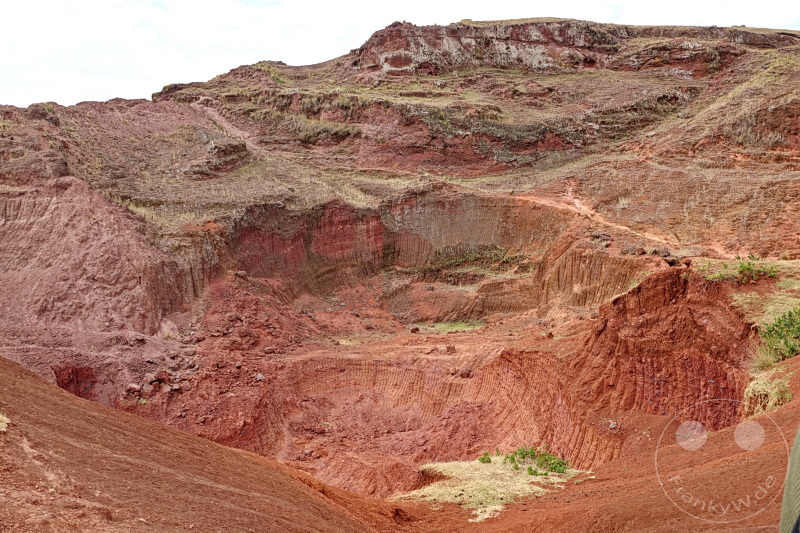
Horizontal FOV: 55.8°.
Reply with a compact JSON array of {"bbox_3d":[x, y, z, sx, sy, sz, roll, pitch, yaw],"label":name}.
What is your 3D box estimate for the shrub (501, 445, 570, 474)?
[{"bbox_3d":[4.036,5.749,22.500,2.000,0.600,1.300,0,6,0],"label":"shrub"}]

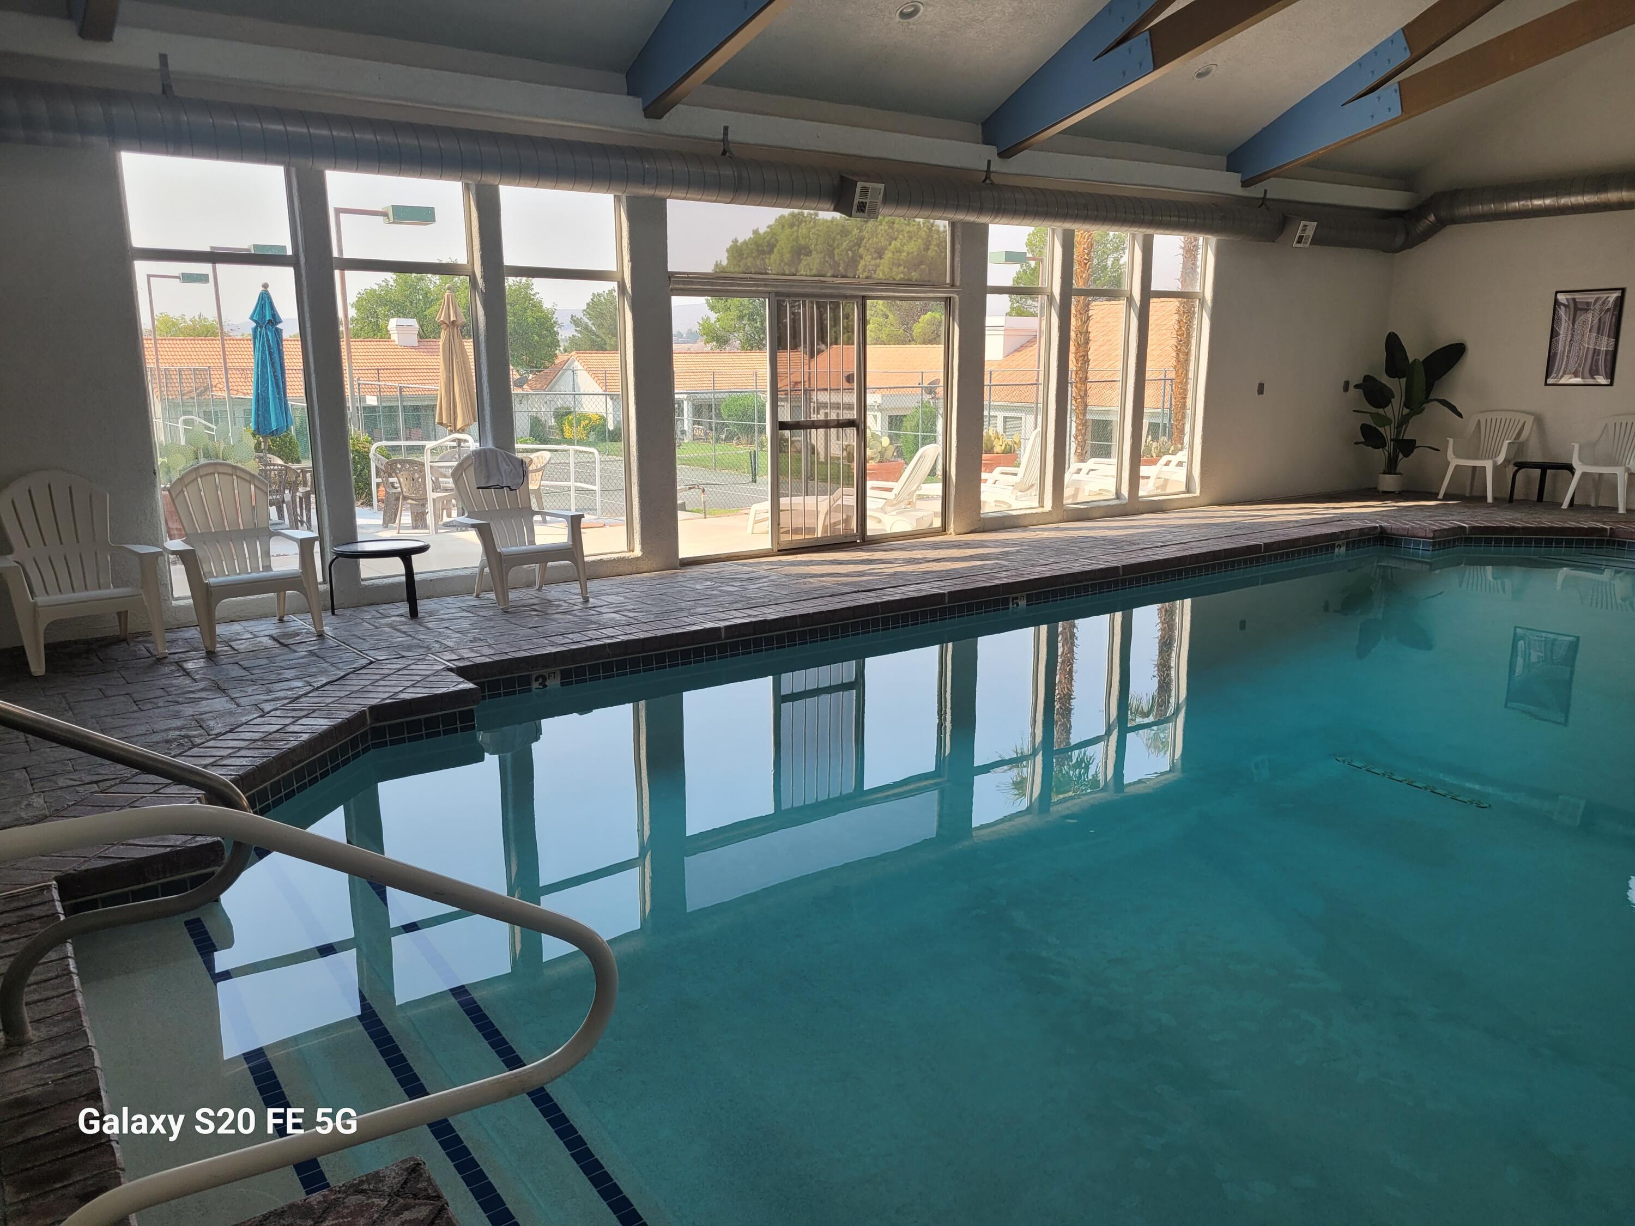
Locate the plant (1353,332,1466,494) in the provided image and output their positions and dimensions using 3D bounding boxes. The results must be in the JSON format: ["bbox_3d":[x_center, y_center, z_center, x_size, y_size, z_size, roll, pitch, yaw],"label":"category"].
[{"bbox_3d":[6.434,-2.181,13.447,0.699,1.733,0.942,-9,15,-35],"label":"plant"}]

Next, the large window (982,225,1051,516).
[{"bbox_3d":[1.696,-2.107,10.647,0.838,2.431,0.110,-9,15,-35],"label":"large window"}]

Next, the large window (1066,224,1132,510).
[{"bbox_3d":[2.541,-2.238,11.249,0.861,2.431,0.110,-9,15,-35],"label":"large window"}]

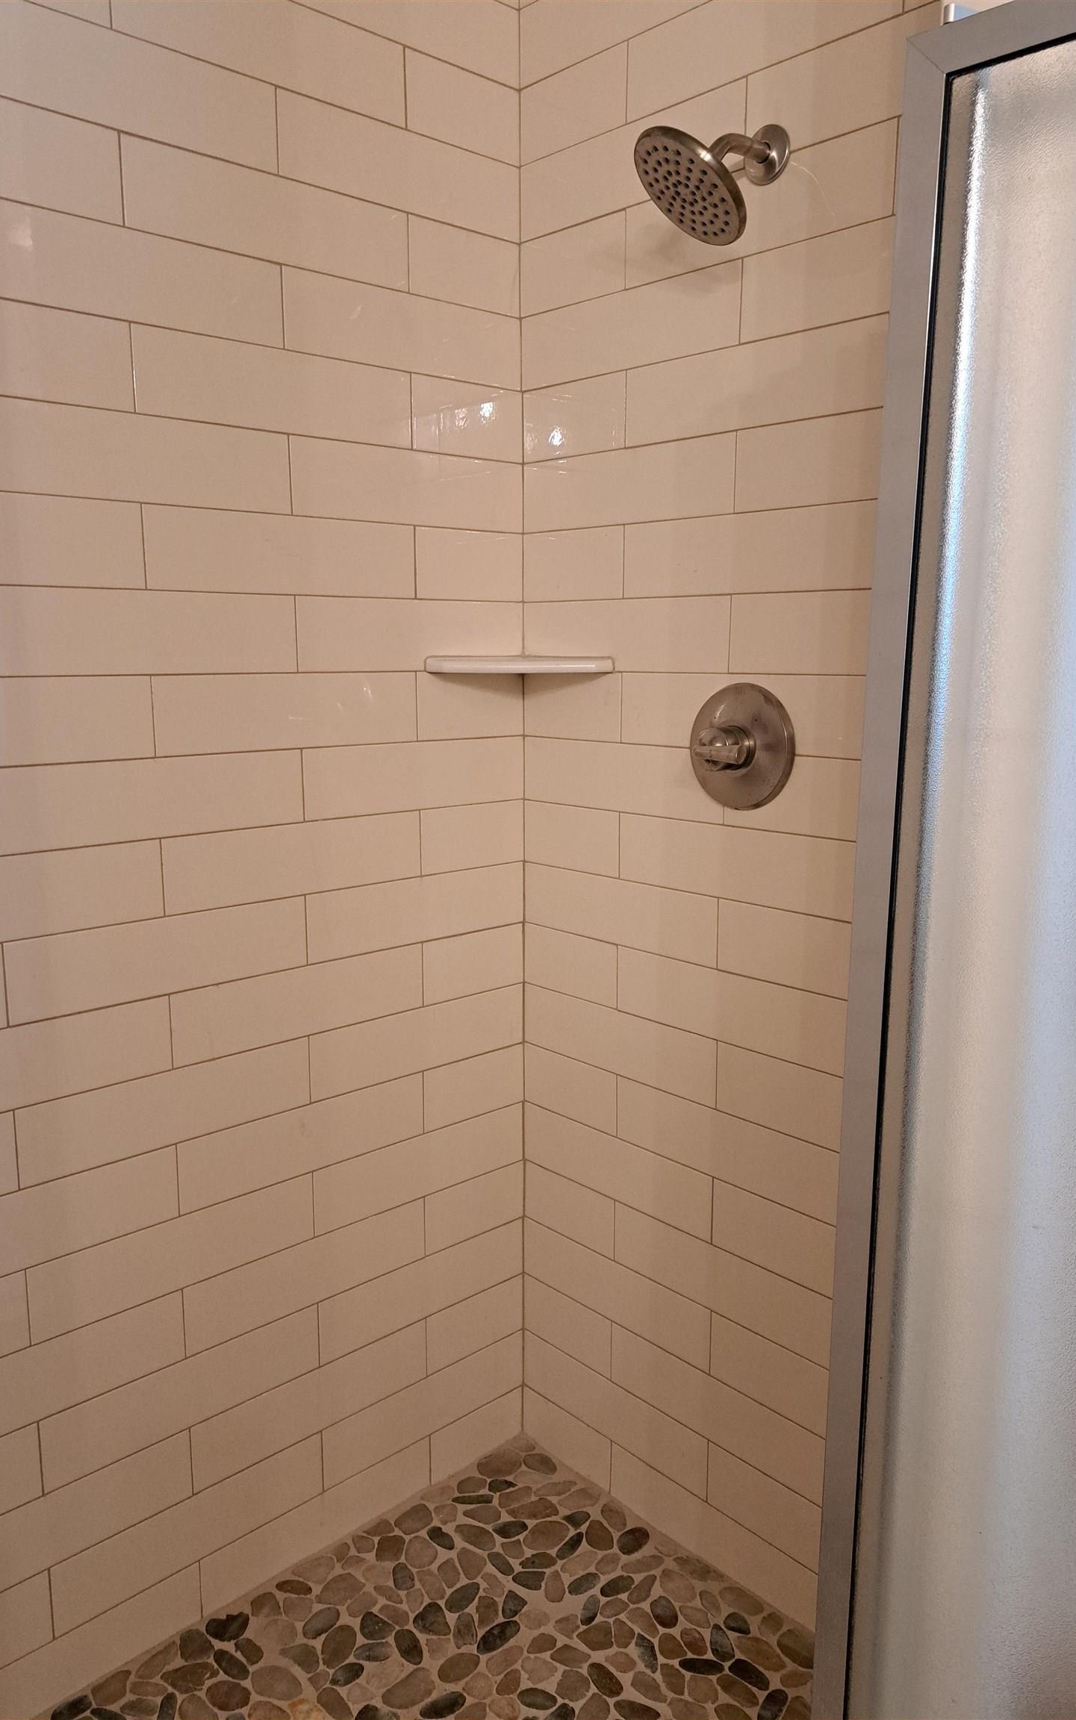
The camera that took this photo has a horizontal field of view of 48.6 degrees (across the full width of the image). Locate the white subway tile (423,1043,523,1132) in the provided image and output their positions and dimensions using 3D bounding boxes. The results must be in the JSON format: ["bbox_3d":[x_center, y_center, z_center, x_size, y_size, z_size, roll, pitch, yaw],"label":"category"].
[{"bbox_3d":[-0.105,0.371,1.935,0.207,0.101,0.010,-9,14,-42],"label":"white subway tile"}]

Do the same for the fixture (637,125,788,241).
[{"bbox_3d":[0.198,-0.800,1.390,0.207,0.157,0.145,-9,13,-42],"label":"fixture"}]

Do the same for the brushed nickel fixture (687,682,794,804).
[{"bbox_3d":[0.246,-0.146,1.565,0.078,0.167,0.167,-9,14,-42],"label":"brushed nickel fixture"}]

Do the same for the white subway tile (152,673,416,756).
[{"bbox_3d":[-0.333,-0.204,1.631,0.404,0.102,0.010,-9,14,-41],"label":"white subway tile"}]

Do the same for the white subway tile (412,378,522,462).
[{"bbox_3d":[-0.103,-0.643,1.747,0.207,0.101,0.010,-9,13,-42],"label":"white subway tile"}]

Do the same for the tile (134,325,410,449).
[{"bbox_3d":[-0.331,-0.608,1.549,0.406,0.101,0.010,-9,14,-42],"label":"tile"}]

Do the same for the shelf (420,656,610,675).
[{"bbox_3d":[-0.027,-0.299,1.805,0.272,0.025,0.155,0,10,2],"label":"shelf"}]

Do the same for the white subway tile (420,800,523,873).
[{"bbox_3d":[-0.104,-0.035,1.863,0.207,0.101,0.010,-9,14,-42],"label":"white subway tile"}]

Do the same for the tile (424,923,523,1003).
[{"bbox_3d":[-0.104,0.166,1.905,0.204,0.102,0.010,-9,14,-41],"label":"tile"}]

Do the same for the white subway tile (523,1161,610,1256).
[{"bbox_3d":[0.052,0.576,1.963,0.010,0.101,0.213,-9,14,-42],"label":"white subway tile"}]

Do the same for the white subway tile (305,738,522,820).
[{"bbox_3d":[-0.178,-0.126,1.785,0.404,0.102,0.010,-9,14,-41],"label":"white subway tile"}]

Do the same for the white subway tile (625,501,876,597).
[{"bbox_3d":[0.265,-0.397,1.550,0.010,0.101,0.404,-9,13,-42],"label":"white subway tile"}]

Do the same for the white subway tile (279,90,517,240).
[{"bbox_3d":[-0.177,-0.938,1.634,0.406,0.101,0.010,-9,14,-42],"label":"white subway tile"}]

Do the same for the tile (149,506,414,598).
[{"bbox_3d":[-0.329,-0.402,1.578,0.404,0.101,0.010,-9,13,-42],"label":"tile"}]

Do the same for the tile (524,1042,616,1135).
[{"bbox_3d":[0.053,0.366,1.916,0.010,0.101,0.210,-9,13,-42],"label":"tile"}]

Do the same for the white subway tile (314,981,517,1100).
[{"bbox_3d":[-0.178,0.281,1.851,0.406,0.101,0.010,-9,14,-42],"label":"white subway tile"}]

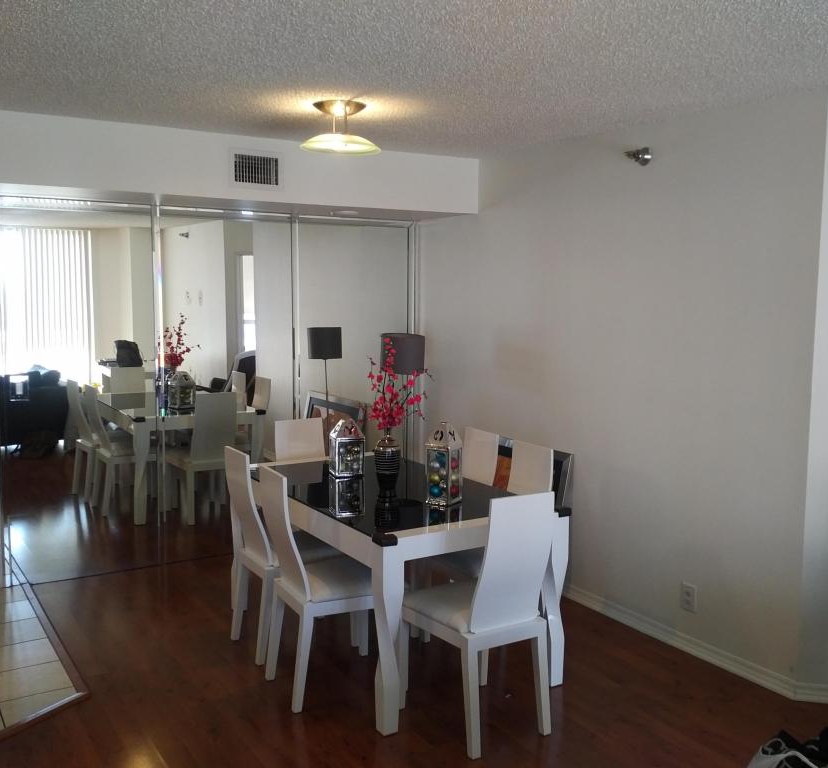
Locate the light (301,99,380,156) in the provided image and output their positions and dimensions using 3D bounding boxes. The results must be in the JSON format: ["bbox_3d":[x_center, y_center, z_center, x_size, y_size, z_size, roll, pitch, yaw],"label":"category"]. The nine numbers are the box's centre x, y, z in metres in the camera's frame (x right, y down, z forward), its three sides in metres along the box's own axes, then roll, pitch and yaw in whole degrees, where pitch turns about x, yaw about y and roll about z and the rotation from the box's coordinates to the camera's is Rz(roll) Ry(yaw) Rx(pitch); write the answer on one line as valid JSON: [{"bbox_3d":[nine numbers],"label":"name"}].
[{"bbox_3d":[-0.322,-1.108,3.480,0.352,0.209,0.352,0,7,-4],"label":"light"}]

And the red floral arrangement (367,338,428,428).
[{"bbox_3d":[-0.081,-0.002,3.713,0.275,0.433,0.265,0,7,-4],"label":"red floral arrangement"}]

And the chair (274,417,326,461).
[{"bbox_3d":[-0.544,0.713,4.536,0.428,0.969,0.490,-5,8,-36],"label":"chair"}]

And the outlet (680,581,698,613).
[{"bbox_3d":[1.308,1.024,3.808,0.014,0.131,0.087,-4,8,-34],"label":"outlet"}]

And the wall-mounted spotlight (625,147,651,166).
[{"bbox_3d":[1.073,-1.091,3.828,0.128,0.087,0.087,-4,8,-34],"label":"wall-mounted spotlight"}]

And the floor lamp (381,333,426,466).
[{"bbox_3d":[-0.067,0.412,5.076,0.281,1.448,0.281,0,7,-4],"label":"floor lamp"}]

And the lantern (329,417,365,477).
[{"bbox_3d":[-0.349,0.318,4.094,0.138,0.296,0.138,-3,7,-27],"label":"lantern"}]

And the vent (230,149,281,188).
[{"bbox_3d":[-0.830,-1.135,4.237,0.291,0.194,0.031,-3,7,-29],"label":"vent"}]

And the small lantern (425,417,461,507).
[{"bbox_3d":[0.134,0.344,3.583,0.120,0.367,0.120,4,8,31],"label":"small lantern"}]

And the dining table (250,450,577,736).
[{"bbox_3d":[-0.159,0.882,3.905,0.918,0.781,1.530,-5,8,-37],"label":"dining table"}]

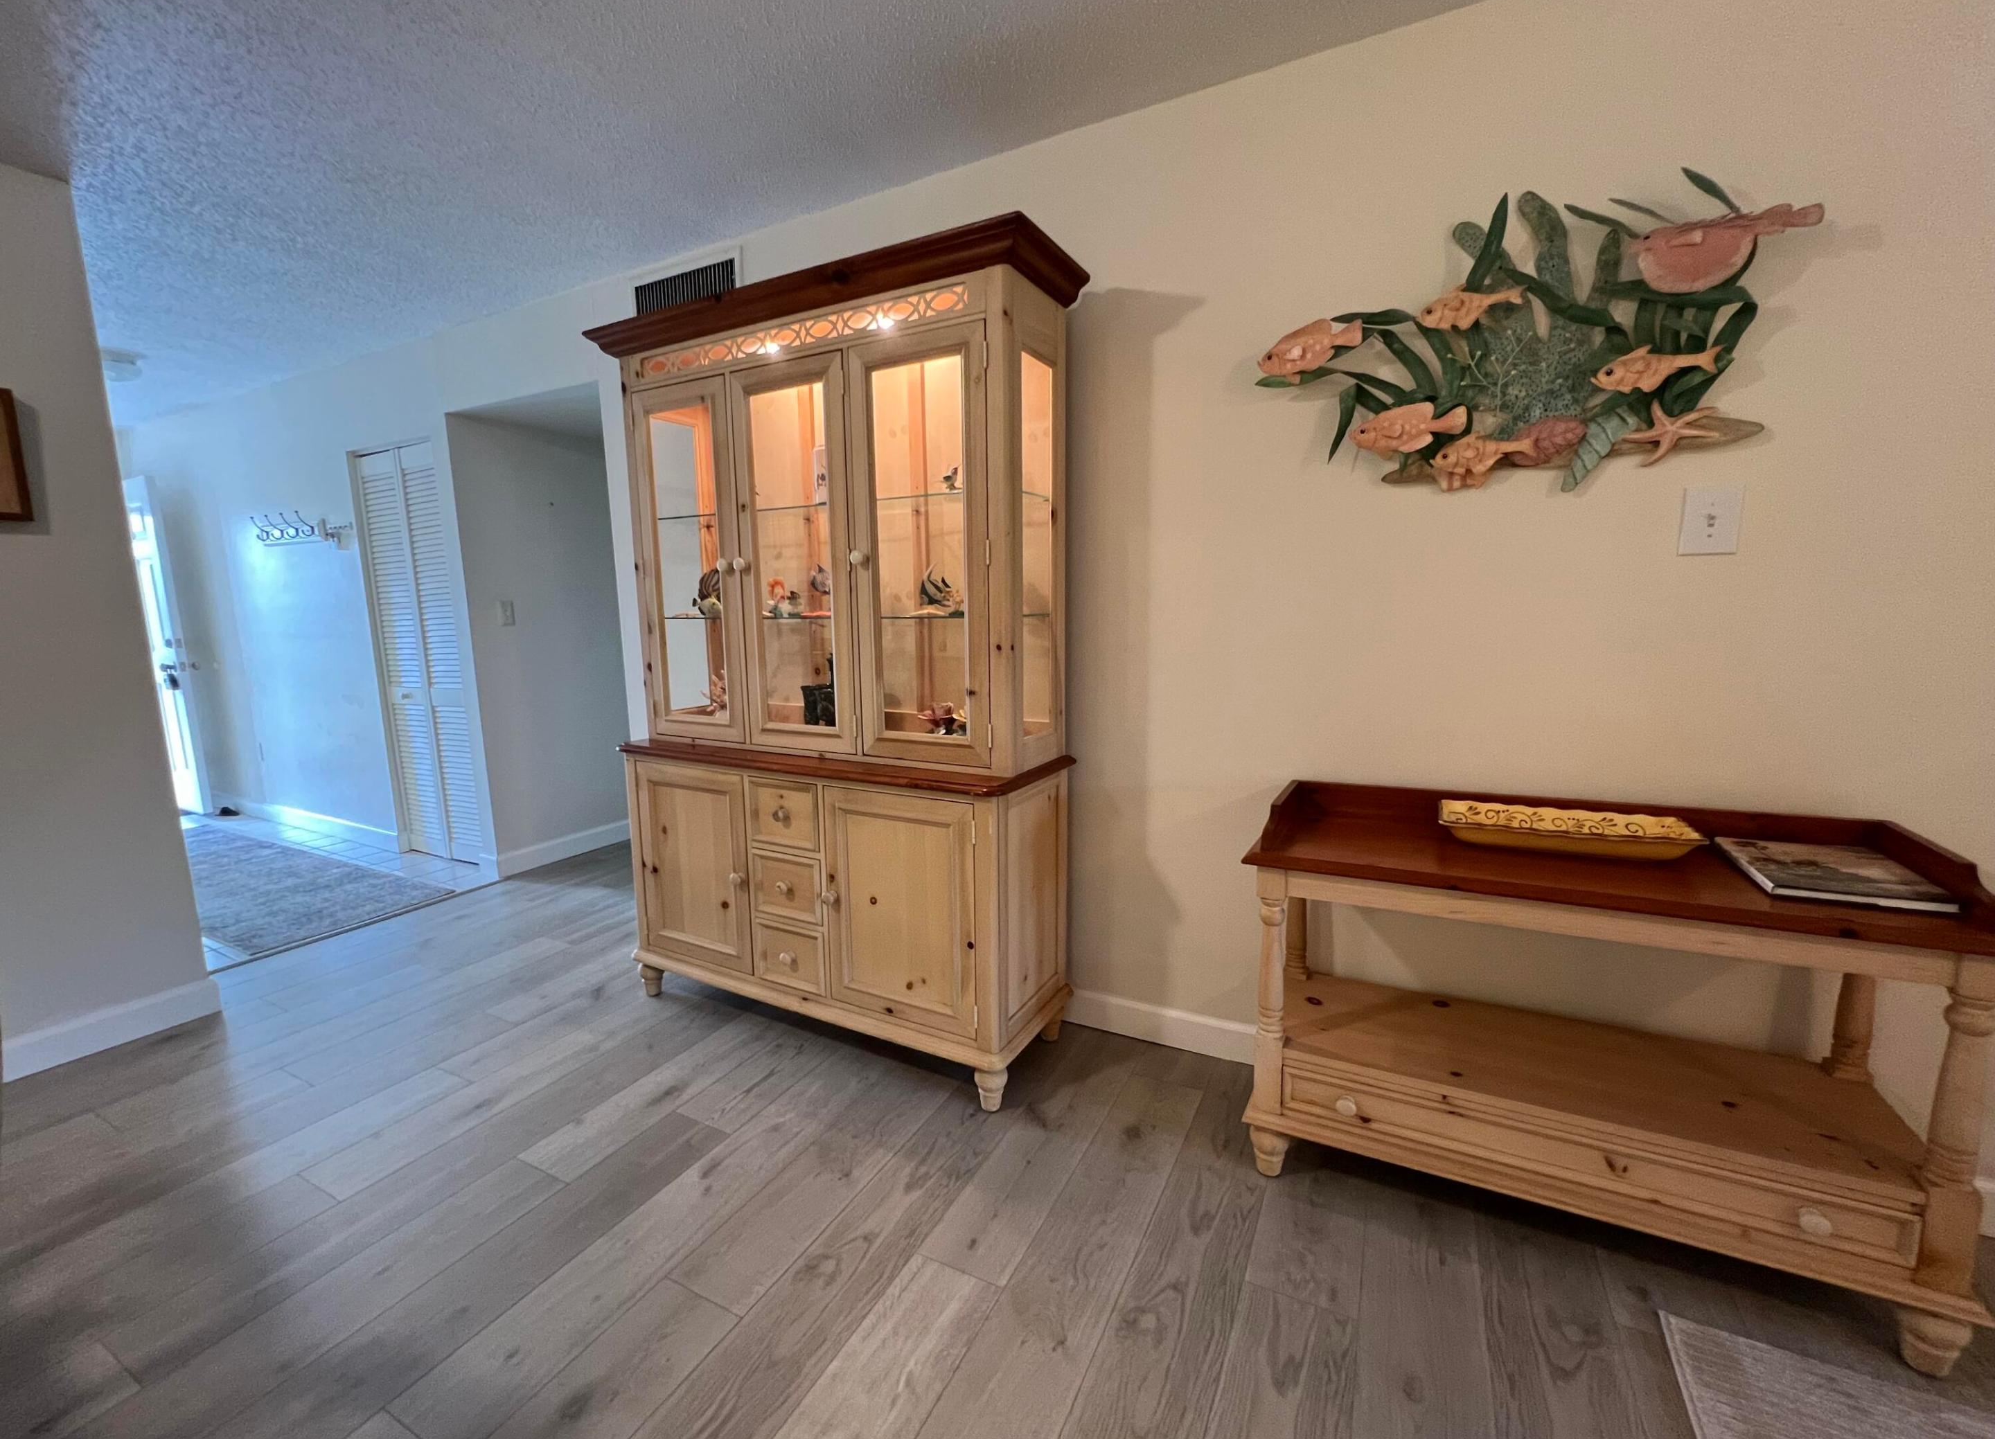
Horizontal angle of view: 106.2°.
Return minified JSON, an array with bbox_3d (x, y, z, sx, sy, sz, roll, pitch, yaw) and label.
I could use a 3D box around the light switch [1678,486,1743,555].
[{"bbox_3d":[1.398,-0.389,1.466,0.086,0.128,0.020,4,9,27],"label":"light switch"}]

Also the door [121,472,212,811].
[{"bbox_3d":[-5.396,-0.439,4.793,0.910,2.030,0.045,4,9,27],"label":"door"}]

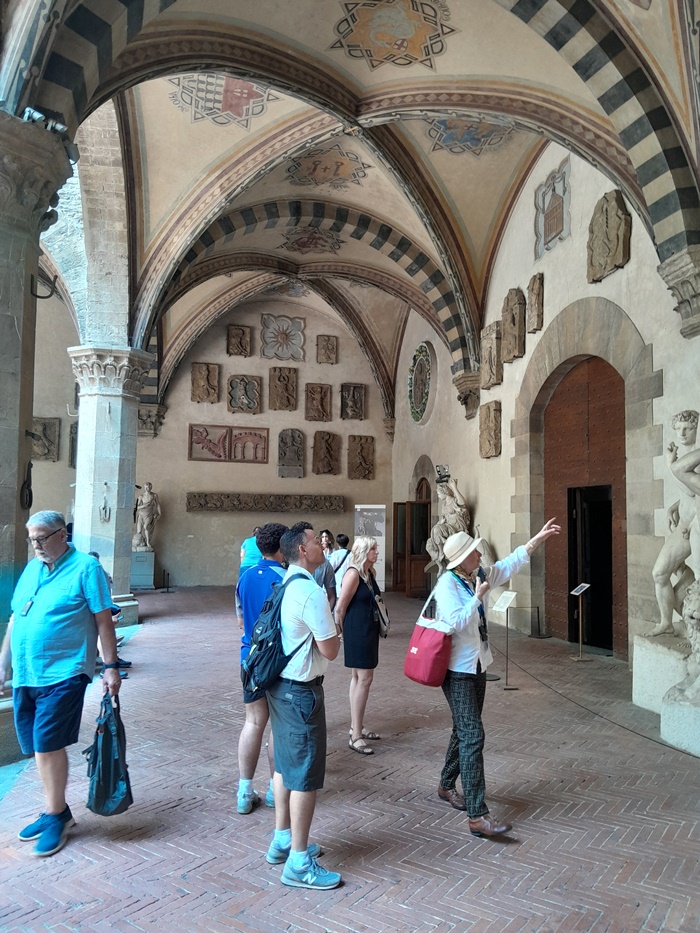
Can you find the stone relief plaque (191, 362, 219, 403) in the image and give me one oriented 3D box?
[{"bbox_3d":[-3.384,-1.945,16.413,0.621,0.919,0.130,2,-4,-15],"label":"stone relief plaque"}]

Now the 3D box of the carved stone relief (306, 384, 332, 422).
[{"bbox_3d":[-0.839,-1.688,18.621,0.702,0.977,0.140,2,-4,-13],"label":"carved stone relief"}]

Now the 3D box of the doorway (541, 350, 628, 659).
[{"bbox_3d":[3.183,0.514,9.554,0.356,3.920,2.425,2,-4,-13],"label":"doorway"}]

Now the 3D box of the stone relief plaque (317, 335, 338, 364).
[{"bbox_3d":[-0.570,-2.850,17.219,0.489,0.677,0.120,2,-4,-15],"label":"stone relief plaque"}]

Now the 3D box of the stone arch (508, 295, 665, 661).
[{"bbox_3d":[3.324,0.079,9.985,0.380,4.920,3.842,2,-5,-13],"label":"stone arch"}]

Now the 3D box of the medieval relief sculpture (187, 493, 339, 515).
[{"bbox_3d":[-2.103,0.935,17.792,3.963,0.517,0.150,2,-5,-13],"label":"medieval relief sculpture"}]

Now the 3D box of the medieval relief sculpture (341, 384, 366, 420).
[{"bbox_3d":[0.083,-1.589,17.308,0.599,0.850,0.130,2,-4,-15],"label":"medieval relief sculpture"}]

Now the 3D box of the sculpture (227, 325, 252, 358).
[{"bbox_3d":[-2.868,-3.241,18.241,0.580,0.781,0.140,2,-4,-13],"label":"sculpture"}]

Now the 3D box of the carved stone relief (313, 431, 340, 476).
[{"bbox_3d":[-0.603,-0.338,18.581,0.751,1.104,0.140,2,-4,-13],"label":"carved stone relief"}]

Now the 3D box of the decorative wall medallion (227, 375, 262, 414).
[{"bbox_3d":[-2.679,-1.817,17.863,0.881,0.987,0.140,2,-5,-13],"label":"decorative wall medallion"}]

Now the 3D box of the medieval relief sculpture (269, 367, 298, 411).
[{"bbox_3d":[-1.611,-1.856,16.876,0.669,1.023,0.130,2,-4,-15],"label":"medieval relief sculpture"}]

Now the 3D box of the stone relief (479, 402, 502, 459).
[{"bbox_3d":[2.514,-0.642,12.567,0.120,0.955,0.671,2,-5,-13],"label":"stone relief"}]

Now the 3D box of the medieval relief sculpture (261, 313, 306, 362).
[{"bbox_3d":[-1.698,-3.255,17.801,1.147,1.124,0.079,2,-4,-14],"label":"medieval relief sculpture"}]

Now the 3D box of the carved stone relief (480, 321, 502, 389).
[{"bbox_3d":[2.444,-1.872,12.069,0.119,1.059,0.634,2,-4,-13],"label":"carved stone relief"}]

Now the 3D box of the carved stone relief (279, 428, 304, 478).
[{"bbox_3d":[-1.514,-0.330,18.028,0.645,1.260,0.140,2,-5,-13],"label":"carved stone relief"}]

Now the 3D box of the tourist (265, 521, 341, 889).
[{"bbox_3d":[-0.220,1.148,3.532,0.400,1.745,0.500,1,-4,-3],"label":"tourist"}]

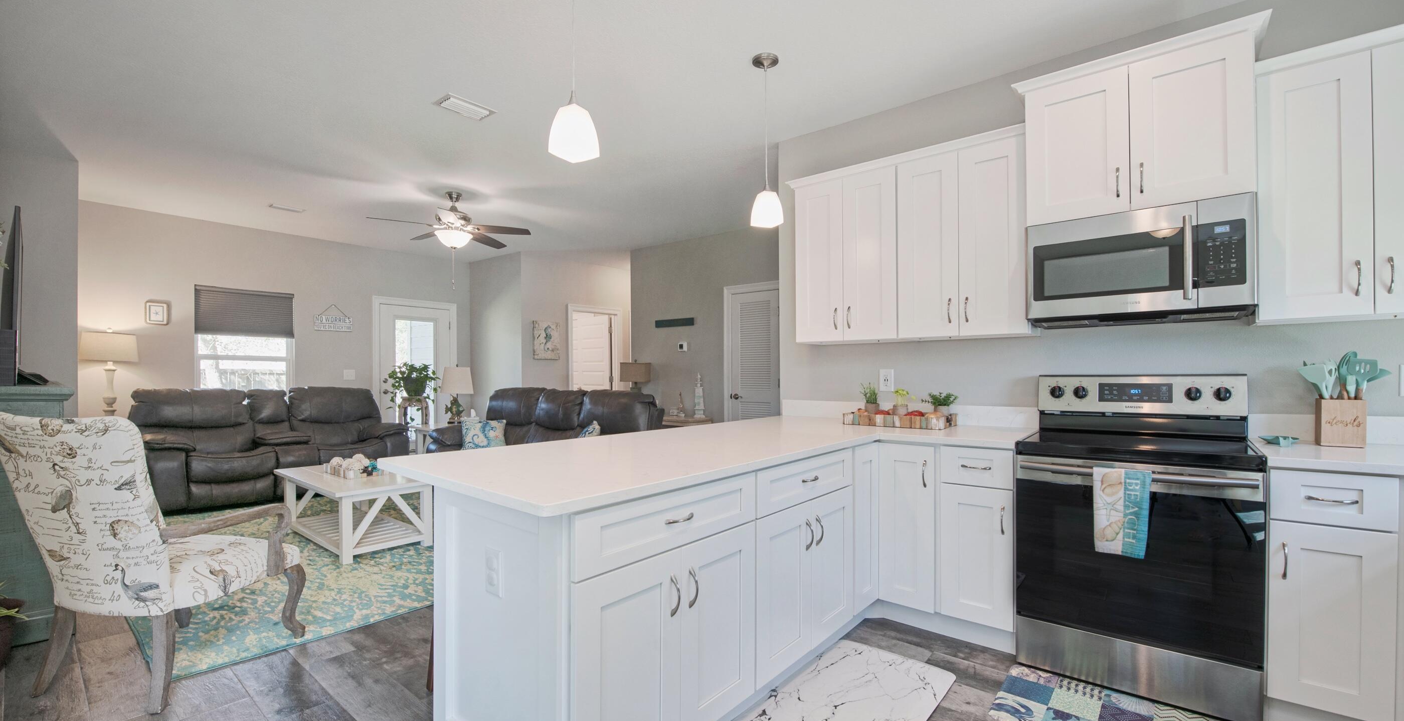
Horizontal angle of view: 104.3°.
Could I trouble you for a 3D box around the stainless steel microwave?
[{"bbox_3d":[1.858,-0.399,2.359,0.760,0.425,0.390,-1,-2,41],"label":"stainless steel microwave"}]

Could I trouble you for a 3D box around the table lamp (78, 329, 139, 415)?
[{"bbox_3d":[-5.229,0.122,4.821,0.390,0.820,0.390,-1,-2,41],"label":"table lamp"}]

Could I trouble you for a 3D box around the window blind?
[{"bbox_3d":[-4.813,-0.499,5.778,0.060,0.490,0.810,-1,-1,41],"label":"window blind"}]

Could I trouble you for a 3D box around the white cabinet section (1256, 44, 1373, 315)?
[{"bbox_3d":[2.266,-0.596,2.061,0.290,0.913,0.322,-1,-2,40],"label":"white cabinet section"}]

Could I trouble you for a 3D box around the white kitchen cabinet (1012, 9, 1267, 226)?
[{"bbox_3d":[1.896,-0.950,2.418,0.830,0.645,0.420,-1,-1,41],"label":"white kitchen cabinet"}]

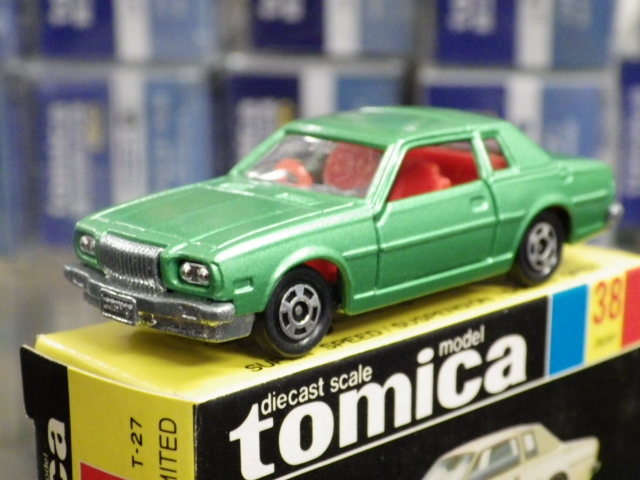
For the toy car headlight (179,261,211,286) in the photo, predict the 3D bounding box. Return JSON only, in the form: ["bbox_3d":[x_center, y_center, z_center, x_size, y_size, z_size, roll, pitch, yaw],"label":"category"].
[{"bbox_3d":[-0.012,0.003,0.156,0.004,0.002,0.001,9,16,36],"label":"toy car headlight"}]

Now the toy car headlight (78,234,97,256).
[{"bbox_3d":[-0.024,0.001,0.168,0.001,0.002,0.004,-10,16,-37],"label":"toy car headlight"}]

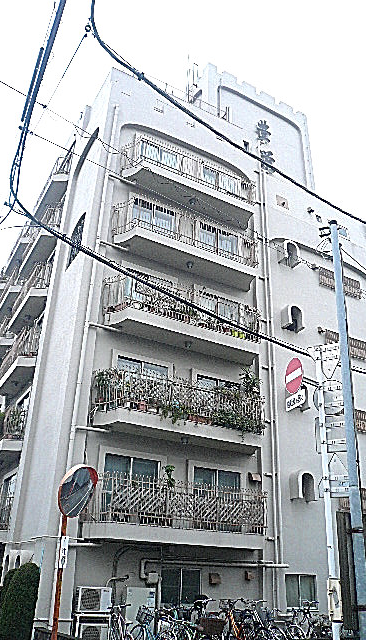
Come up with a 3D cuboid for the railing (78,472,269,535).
[{"bbox_3d":[0.056,5.046,13.976,5.525,1.137,0.750,16,-29,-25],"label":"railing"}]

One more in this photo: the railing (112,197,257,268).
[{"bbox_3d":[0.304,-2.616,17.268,5.220,1.080,0.972,16,-30,-25],"label":"railing"}]

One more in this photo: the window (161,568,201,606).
[{"bbox_3d":[-0.066,7.071,13.706,1.212,0.867,0.120,16,-29,-25],"label":"window"}]

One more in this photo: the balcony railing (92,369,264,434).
[{"bbox_3d":[0.154,2.506,15.224,5.525,1.150,0.750,16,-29,-25],"label":"balcony railing"}]

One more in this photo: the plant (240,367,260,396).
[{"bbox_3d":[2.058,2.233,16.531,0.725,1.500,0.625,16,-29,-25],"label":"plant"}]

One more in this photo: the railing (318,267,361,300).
[{"bbox_3d":[6.283,-1.441,20.825,2.148,0.864,0.336,16,-30,-25],"label":"railing"}]

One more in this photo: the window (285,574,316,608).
[{"bbox_3d":[3.482,7.965,15.204,1.216,0.910,0.120,16,-29,-25],"label":"window"}]

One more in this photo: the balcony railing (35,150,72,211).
[{"bbox_3d":[-5.924,-5.821,23.627,0.876,1.068,4.188,16,-30,-25],"label":"balcony railing"}]

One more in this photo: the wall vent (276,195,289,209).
[{"bbox_3d":[4.074,-4.801,21.053,0.590,0.420,0.120,15,-29,-26],"label":"wall vent"}]

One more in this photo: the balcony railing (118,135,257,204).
[{"bbox_3d":[0.442,-5.042,18.516,5.300,1.060,0.900,15,-29,-26],"label":"balcony railing"}]

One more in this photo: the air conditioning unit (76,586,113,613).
[{"bbox_3d":[-2.048,6.421,11.883,0.790,0.530,0.290,15,-29,-26],"label":"air conditioning unit"}]

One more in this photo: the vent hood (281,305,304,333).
[{"bbox_3d":[4.028,-0.064,18.922,0.680,0.820,0.480,15,-29,-26],"label":"vent hood"}]

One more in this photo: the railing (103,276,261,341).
[{"bbox_3d":[0.206,-0.104,16.004,5.220,1.092,0.972,16,-30,-25],"label":"railing"}]

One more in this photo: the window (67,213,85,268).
[{"bbox_3d":[-3.731,-2.714,18.079,0.120,1.632,1.536,16,-30,-25],"label":"window"}]

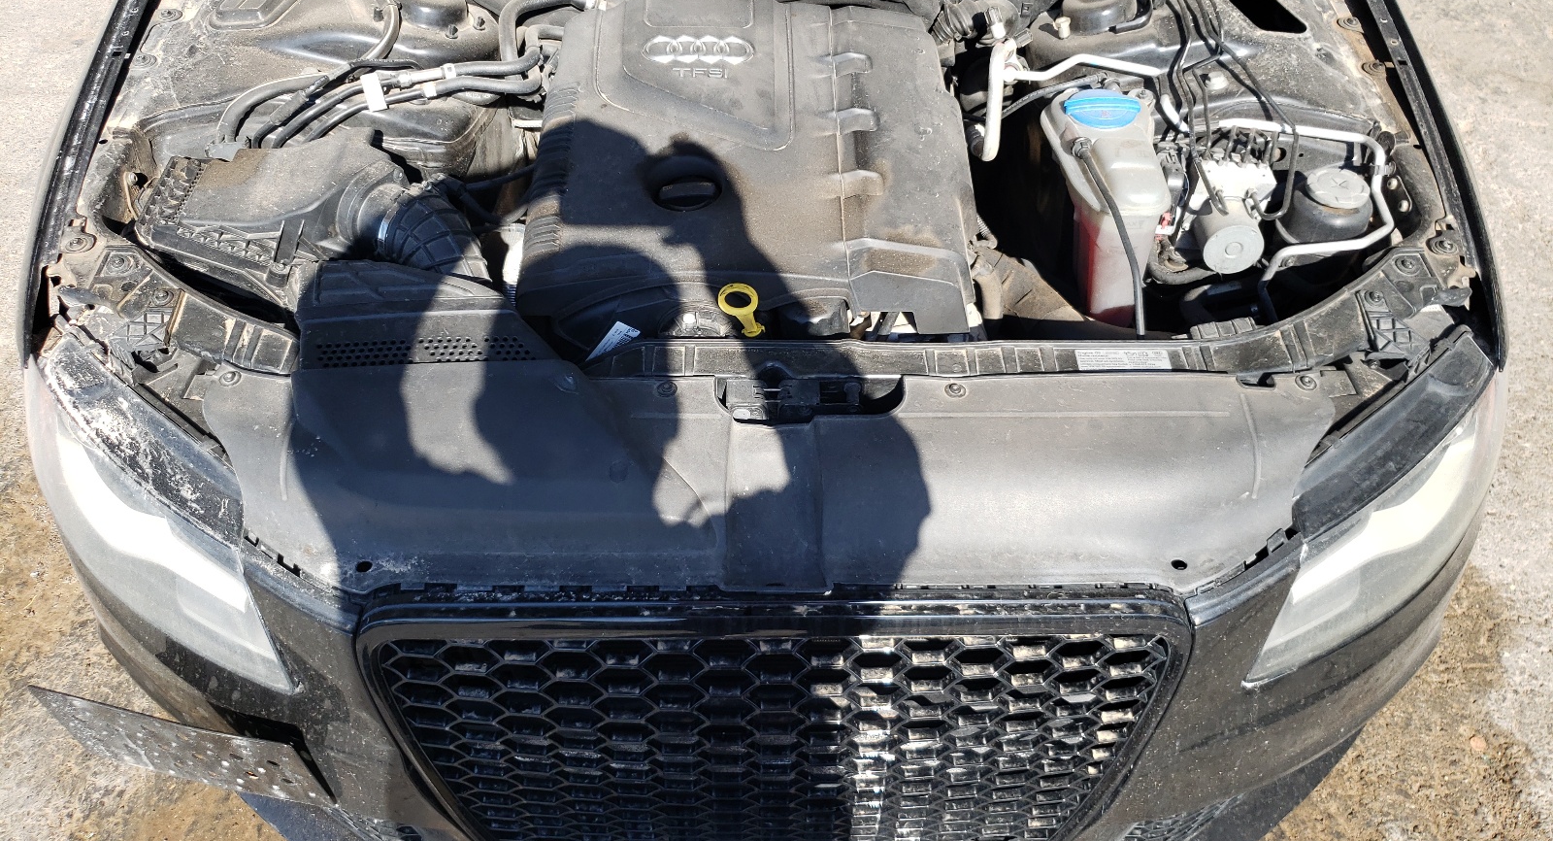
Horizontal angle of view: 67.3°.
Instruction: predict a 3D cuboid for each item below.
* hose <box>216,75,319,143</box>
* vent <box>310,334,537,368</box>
[{"bbox_3d":[-0.632,-0.380,1.456,0.115,0.065,0.085,0,46,0],"label":"hose"},{"bbox_3d":[-0.372,-0.072,1.220,0.225,0.015,0.038,-1,53,-1],"label":"vent"}]

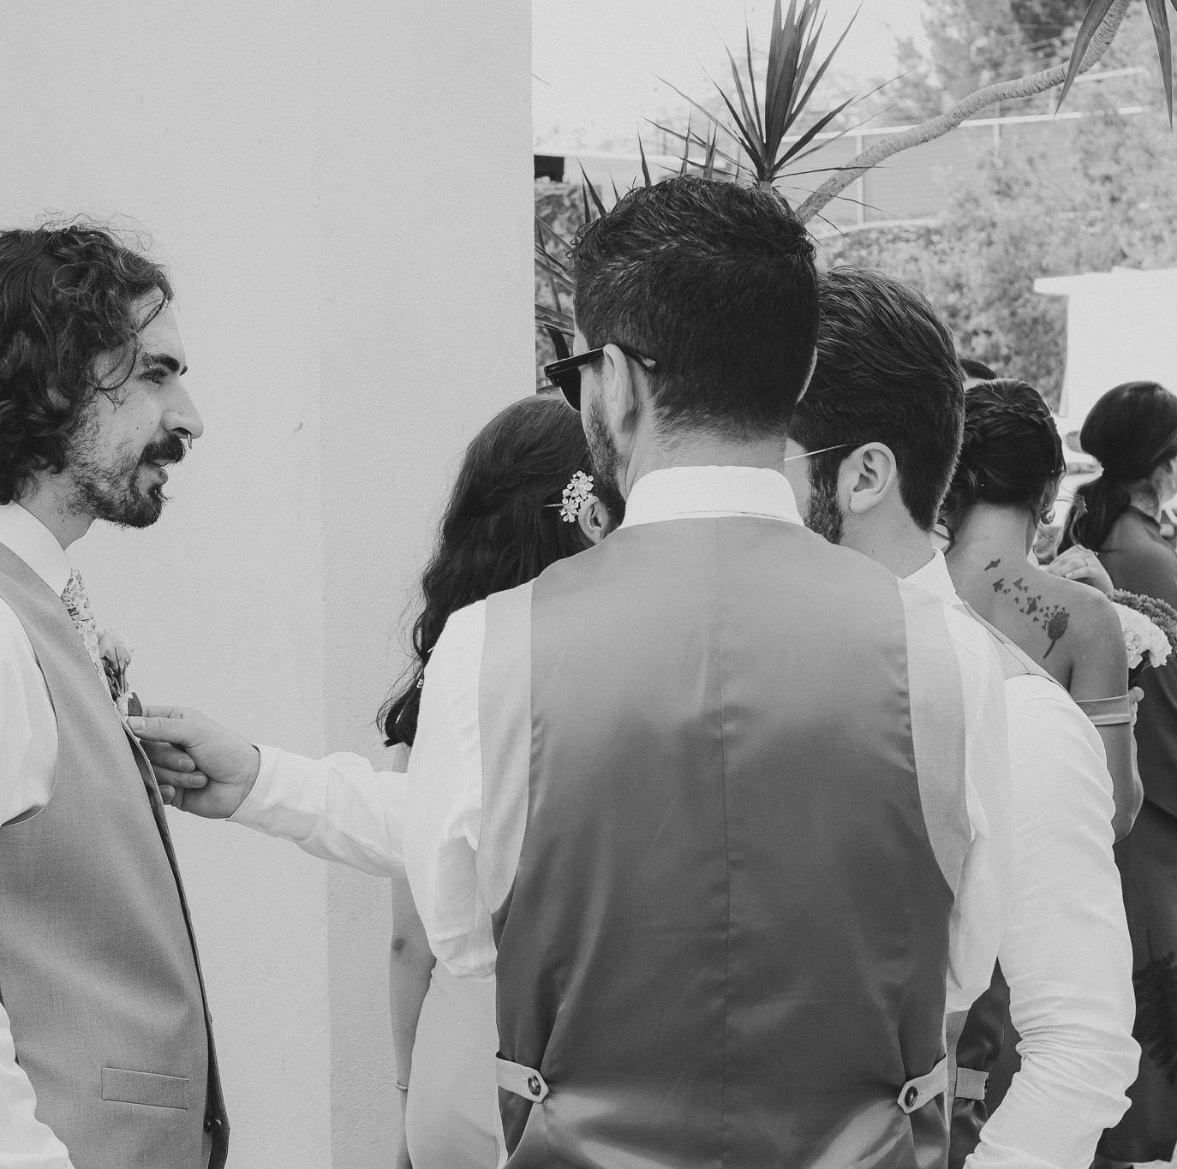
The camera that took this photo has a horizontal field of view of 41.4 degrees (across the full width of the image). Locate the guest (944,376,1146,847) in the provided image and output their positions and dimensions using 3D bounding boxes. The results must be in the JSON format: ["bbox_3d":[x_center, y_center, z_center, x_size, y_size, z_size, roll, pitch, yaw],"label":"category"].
[{"bbox_3d":[0.618,0.515,2.323,0.470,1.630,0.380,2,6,25],"label":"guest"}]

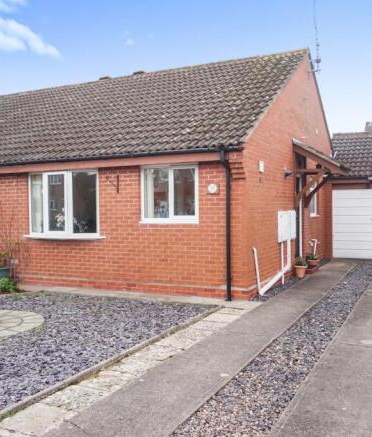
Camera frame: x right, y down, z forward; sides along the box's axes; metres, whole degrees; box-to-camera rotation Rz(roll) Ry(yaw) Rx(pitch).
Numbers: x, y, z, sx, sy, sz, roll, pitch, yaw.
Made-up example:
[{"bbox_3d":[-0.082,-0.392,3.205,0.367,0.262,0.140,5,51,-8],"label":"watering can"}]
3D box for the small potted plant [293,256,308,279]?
[{"bbox_3d":[2.499,1.062,10.659,0.310,0.460,0.310,0,1,25],"label":"small potted plant"}]

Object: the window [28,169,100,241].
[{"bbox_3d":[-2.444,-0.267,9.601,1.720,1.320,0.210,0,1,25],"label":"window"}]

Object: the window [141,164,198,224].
[{"bbox_3d":[-0.283,-0.412,8.680,1.140,1.030,0.120,0,1,25],"label":"window"}]

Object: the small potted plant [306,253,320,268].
[{"bbox_3d":[2.988,0.982,11.500,0.310,0.340,0.310,0,1,25],"label":"small potted plant"}]

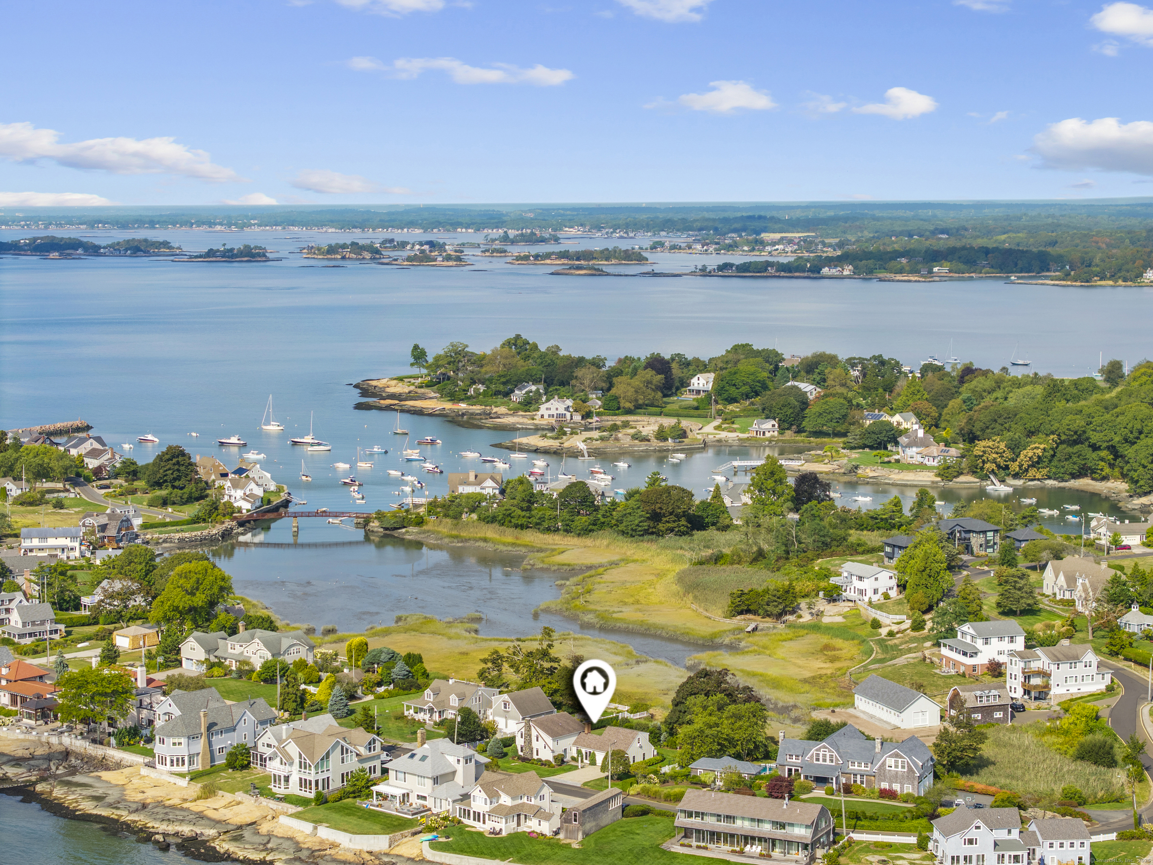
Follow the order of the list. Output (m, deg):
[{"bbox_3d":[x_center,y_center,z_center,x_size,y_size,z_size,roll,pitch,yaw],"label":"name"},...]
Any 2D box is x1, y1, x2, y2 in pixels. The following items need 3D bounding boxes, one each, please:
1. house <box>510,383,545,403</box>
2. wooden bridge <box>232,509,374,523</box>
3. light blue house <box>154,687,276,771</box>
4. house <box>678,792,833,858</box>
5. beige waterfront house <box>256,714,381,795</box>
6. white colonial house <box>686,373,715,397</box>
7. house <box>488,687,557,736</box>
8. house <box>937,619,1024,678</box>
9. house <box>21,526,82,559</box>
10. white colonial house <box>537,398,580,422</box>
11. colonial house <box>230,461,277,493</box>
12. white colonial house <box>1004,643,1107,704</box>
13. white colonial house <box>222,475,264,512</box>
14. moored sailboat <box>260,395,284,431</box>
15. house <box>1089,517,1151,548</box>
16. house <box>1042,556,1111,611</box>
[{"bbox_3d":[-21.700,-17.500,1053.680,15.000,8.600,13.000,-1,6,-10],"label":"house"},{"bbox_3d":[-82.300,24.660,699.630,42.700,2.400,2.800,-1,6,-7],"label":"wooden bridge"},{"bbox_3d":[-64.900,52.900,417.670,13.600,11.200,25.300,6,8,44],"label":"light blue house"},{"bbox_3d":[26.370,57.490,346.340,21.500,7.200,9.600,3,6,25],"label":"house"},{"bbox_3d":[-43.320,52.430,382.120,17.800,9.000,17.200,5,7,38],"label":"beige waterfront house"},{"bbox_3d":[62.200,-23.160,1131.550,12.000,10.300,13.800,4,7,35],"label":"white colonial house"},{"bbox_3d":[-9.650,49.980,423.270,8.600,6.500,8.500,-6,8,-45],"label":"house"},{"bbox_3d":[80.670,42.360,462.960,13.700,9.600,10.200,-2,6,-18],"label":"house"},{"bbox_3d":[-140.410,29.280,622.360,16.200,7.200,9.500,-1,6,-13],"label":"house"},{"bbox_3d":[-8.610,-9.610,994.170,15.500,10.000,13.000,1,6,12],"label":"white colonial house"},{"bbox_3d":[-110.700,15.250,801.440,12.300,9.500,12.600,-3,7,-29],"label":"colonial house"},{"bbox_3d":[94.870,46.930,458.560,19.500,10.700,10.800,-3,6,-24],"label":"white colonial house"},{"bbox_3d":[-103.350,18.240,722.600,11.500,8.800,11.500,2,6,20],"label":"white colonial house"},{"bbox_3d":[-135.900,-8.870,1043.970,10.700,15.900,3.400,2,6,20],"label":"moored sailboat"},{"bbox_3d":[157.910,28.010,670.210,15.600,7.000,13.000,-1,6,-9],"label":"house"},{"bbox_3d":[119.460,34.810,546.480,15.000,8.800,24.500,-2,6,-18],"label":"house"}]

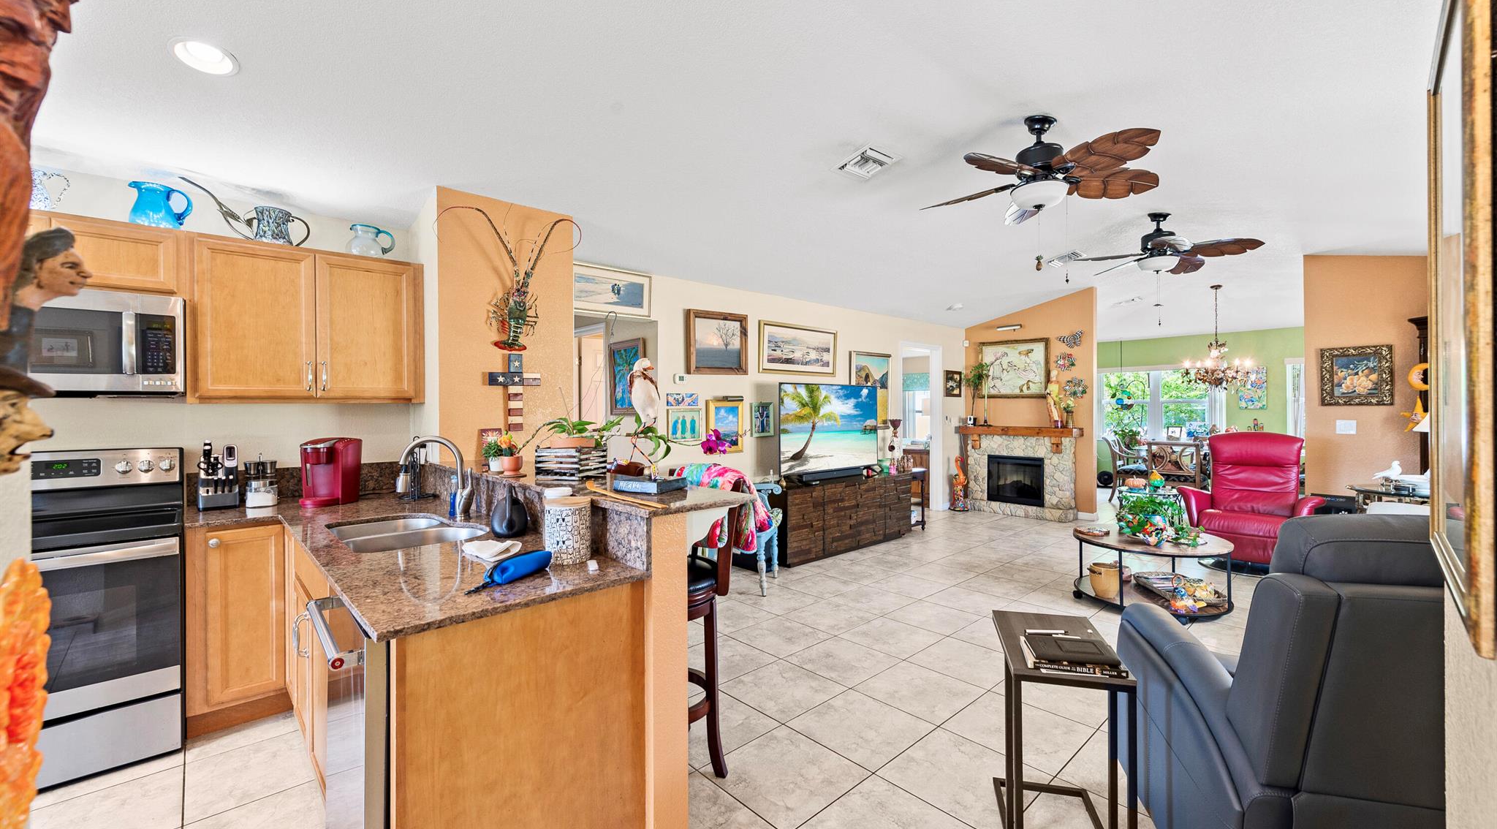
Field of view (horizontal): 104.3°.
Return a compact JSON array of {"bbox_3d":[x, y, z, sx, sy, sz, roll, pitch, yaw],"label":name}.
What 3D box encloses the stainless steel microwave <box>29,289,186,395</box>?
[{"bbox_3d":[-2.817,-0.282,2.367,0.760,0.420,0.400,-1,0,-43],"label":"stainless steel microwave"}]

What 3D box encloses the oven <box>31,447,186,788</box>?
[{"bbox_3d":[-2.736,0.759,2.284,0.757,1.184,0.670,-1,0,-43],"label":"oven"}]

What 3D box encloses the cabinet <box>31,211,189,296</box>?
[{"bbox_3d":[-2.877,-0.651,2.432,0.762,0.300,0.320,-1,0,-43],"label":"cabinet"}]

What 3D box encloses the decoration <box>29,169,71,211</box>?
[{"bbox_3d":[-2.919,-0.908,2.395,0.180,0.214,0.140,-1,0,-43],"label":"decoration"}]

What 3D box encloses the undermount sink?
[{"bbox_3d":[-1.296,0.550,2.199,0.460,0.200,0.780,-1,0,-43],"label":"undermount sink"}]

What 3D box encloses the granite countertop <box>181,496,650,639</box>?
[{"bbox_3d":[-1.485,0.458,2.191,0.945,0.036,2.550,-1,0,-43],"label":"granite countertop"}]

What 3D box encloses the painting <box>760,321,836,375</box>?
[{"bbox_3d":[0.514,-0.633,5.801,1.100,0.490,0.040,-1,0,-42],"label":"painting"}]

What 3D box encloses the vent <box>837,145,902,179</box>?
[{"bbox_3d":[0.699,-1.464,3.378,0.290,0.040,0.290,-1,-10,-43],"label":"vent"}]

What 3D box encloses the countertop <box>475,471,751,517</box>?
[{"bbox_3d":[-0.824,0.277,2.467,0.400,0.035,2.090,-1,0,-43],"label":"countertop"}]

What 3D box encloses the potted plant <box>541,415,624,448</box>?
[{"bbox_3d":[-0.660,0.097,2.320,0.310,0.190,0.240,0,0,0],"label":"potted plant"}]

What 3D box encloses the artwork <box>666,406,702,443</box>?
[{"bbox_3d":[-0.529,0.087,4.848,0.340,0.263,0.030,-1,0,-42],"label":"artwork"}]

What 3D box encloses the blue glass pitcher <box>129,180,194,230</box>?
[{"bbox_3d":[-2.613,-0.908,2.591,0.205,0.210,0.165,-1,0,-43],"label":"blue glass pitcher"}]

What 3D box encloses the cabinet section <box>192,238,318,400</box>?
[{"bbox_3d":[-2.364,-0.422,2.803,0.437,0.710,0.320,-1,1,-42],"label":"cabinet section"}]

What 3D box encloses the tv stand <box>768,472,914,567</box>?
[{"bbox_3d":[0.906,0.973,5.832,1.970,0.665,0.470,-1,0,-43],"label":"tv stand"}]

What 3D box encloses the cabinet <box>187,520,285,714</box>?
[{"bbox_3d":[-2.347,0.851,2.663,0.310,0.770,0.600,-1,0,-43],"label":"cabinet"}]

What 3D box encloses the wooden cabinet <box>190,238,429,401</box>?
[{"bbox_3d":[-2.218,-0.433,2.977,0.920,0.757,0.340,-1,0,-43],"label":"wooden cabinet"}]

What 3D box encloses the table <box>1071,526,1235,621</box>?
[{"bbox_3d":[2.760,1.077,4.007,0.905,0.465,0.905,-1,0,-43],"label":"table"}]

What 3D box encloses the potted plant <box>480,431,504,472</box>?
[{"bbox_3d":[-1.075,0.160,2.490,0.115,0.175,0.115,0,0,0],"label":"potted plant"}]

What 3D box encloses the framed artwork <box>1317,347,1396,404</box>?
[{"bbox_3d":[5.477,-0.342,5.239,0.050,0.522,0.452,-1,0,-42],"label":"framed artwork"}]

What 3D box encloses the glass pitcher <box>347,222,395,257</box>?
[{"bbox_3d":[-2.030,-0.909,3.132,0.225,0.200,0.180,-1,0,-43],"label":"glass pitcher"}]

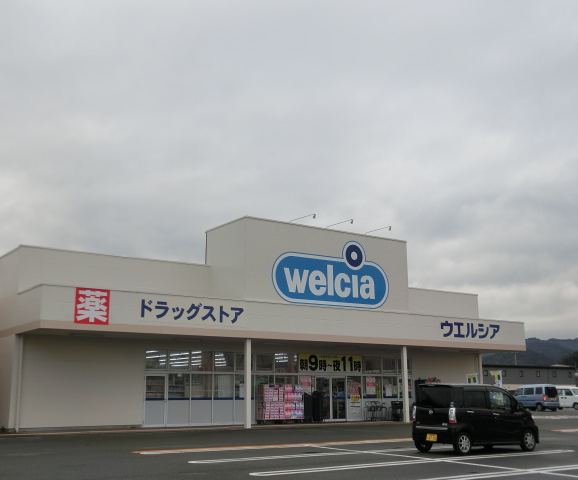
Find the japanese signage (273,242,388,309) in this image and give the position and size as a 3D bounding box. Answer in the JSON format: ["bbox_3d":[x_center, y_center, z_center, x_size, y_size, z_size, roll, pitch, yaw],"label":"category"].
[{"bbox_3d":[2.053,1.428,31.624,6.635,3.140,0.120,8,-14,-34],"label":"japanese signage"}]

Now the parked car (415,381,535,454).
[{"bbox_3d":[4.880,4.650,18.344,3.395,1.630,1.475,8,-15,-35],"label":"parked car"}]

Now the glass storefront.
[{"bbox_3d":[0.269,6.952,32.972,15.195,3.161,0.200,8,-14,-34],"label":"glass storefront"}]

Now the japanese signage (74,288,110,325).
[{"bbox_3d":[-6.941,2.356,24.901,1.236,1.256,0.060,8,-14,-34],"label":"japanese signage"}]

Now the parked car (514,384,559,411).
[{"bbox_3d":[18.188,11.621,51.994,1.475,1.880,3.395,6,-13,-26],"label":"parked car"}]

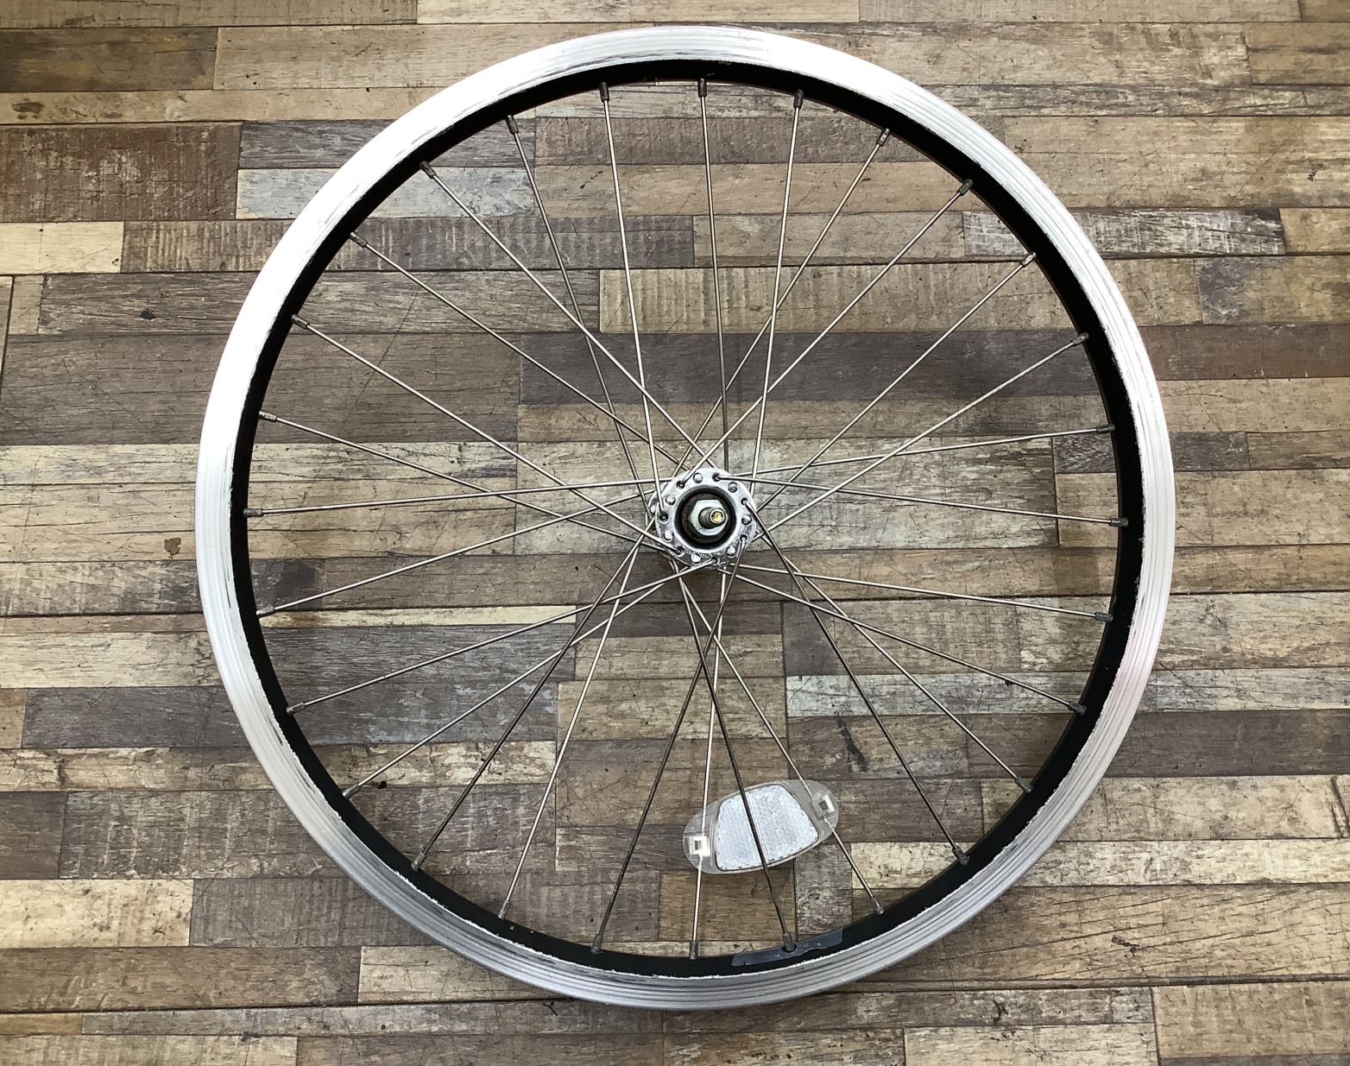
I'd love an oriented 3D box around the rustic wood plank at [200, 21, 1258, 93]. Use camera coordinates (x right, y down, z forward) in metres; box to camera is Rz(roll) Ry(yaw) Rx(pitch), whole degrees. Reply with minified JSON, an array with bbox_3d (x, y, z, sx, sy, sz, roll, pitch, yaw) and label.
[{"bbox_3d":[0.033,-0.264,0.714,0.574,0.012,0.039,-1,76,-1],"label":"rustic wood plank"}]

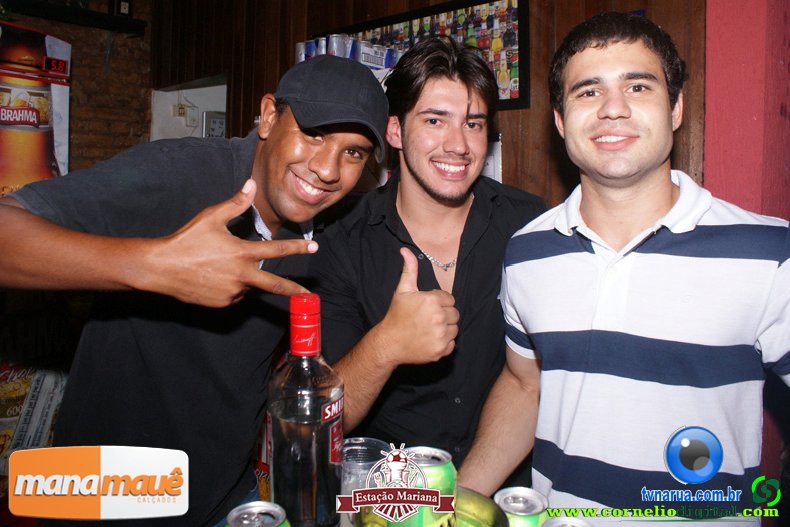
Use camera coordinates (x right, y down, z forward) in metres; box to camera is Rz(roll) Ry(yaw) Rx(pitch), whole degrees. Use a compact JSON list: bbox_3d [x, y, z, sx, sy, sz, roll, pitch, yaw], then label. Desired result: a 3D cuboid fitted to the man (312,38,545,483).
[{"bbox_3d":[0.090,0.480,1.030,0.540,1.700,0.420,1,2,-10],"label":"man"}]

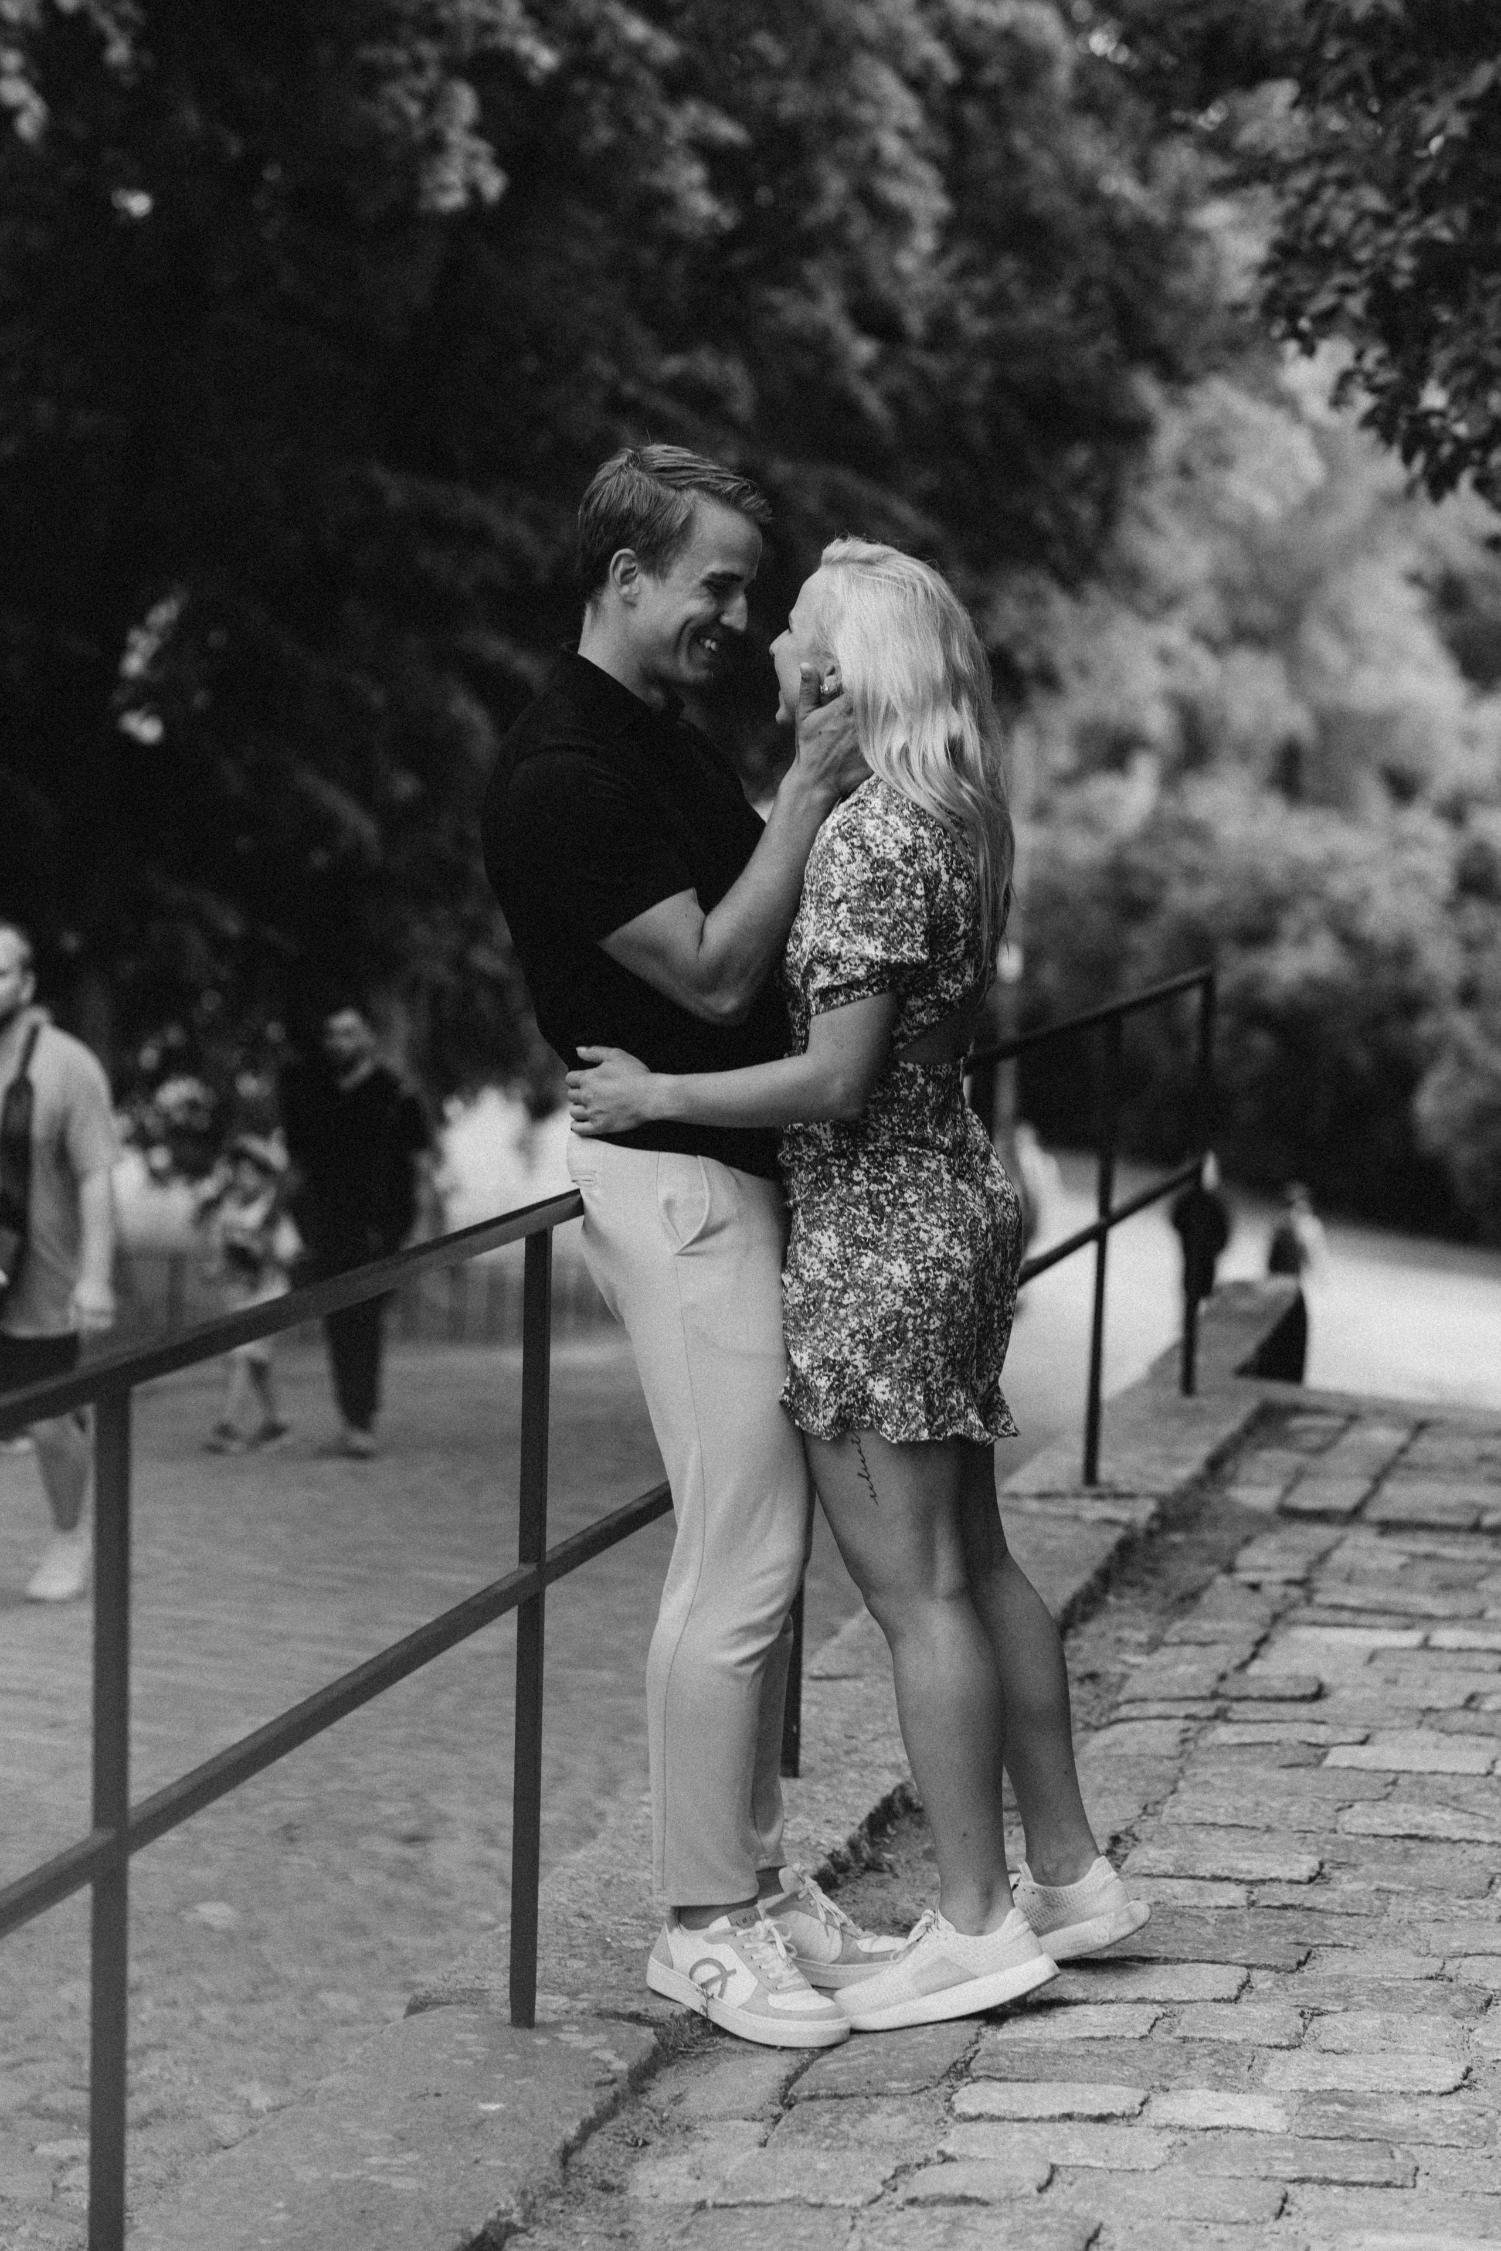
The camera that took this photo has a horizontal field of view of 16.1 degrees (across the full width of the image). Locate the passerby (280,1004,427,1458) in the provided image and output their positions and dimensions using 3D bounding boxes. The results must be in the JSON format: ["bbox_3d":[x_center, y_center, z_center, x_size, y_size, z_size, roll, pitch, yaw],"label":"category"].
[{"bbox_3d":[-1.549,0.410,20.800,0.540,1.770,0.400,3,6,16],"label":"passerby"}]

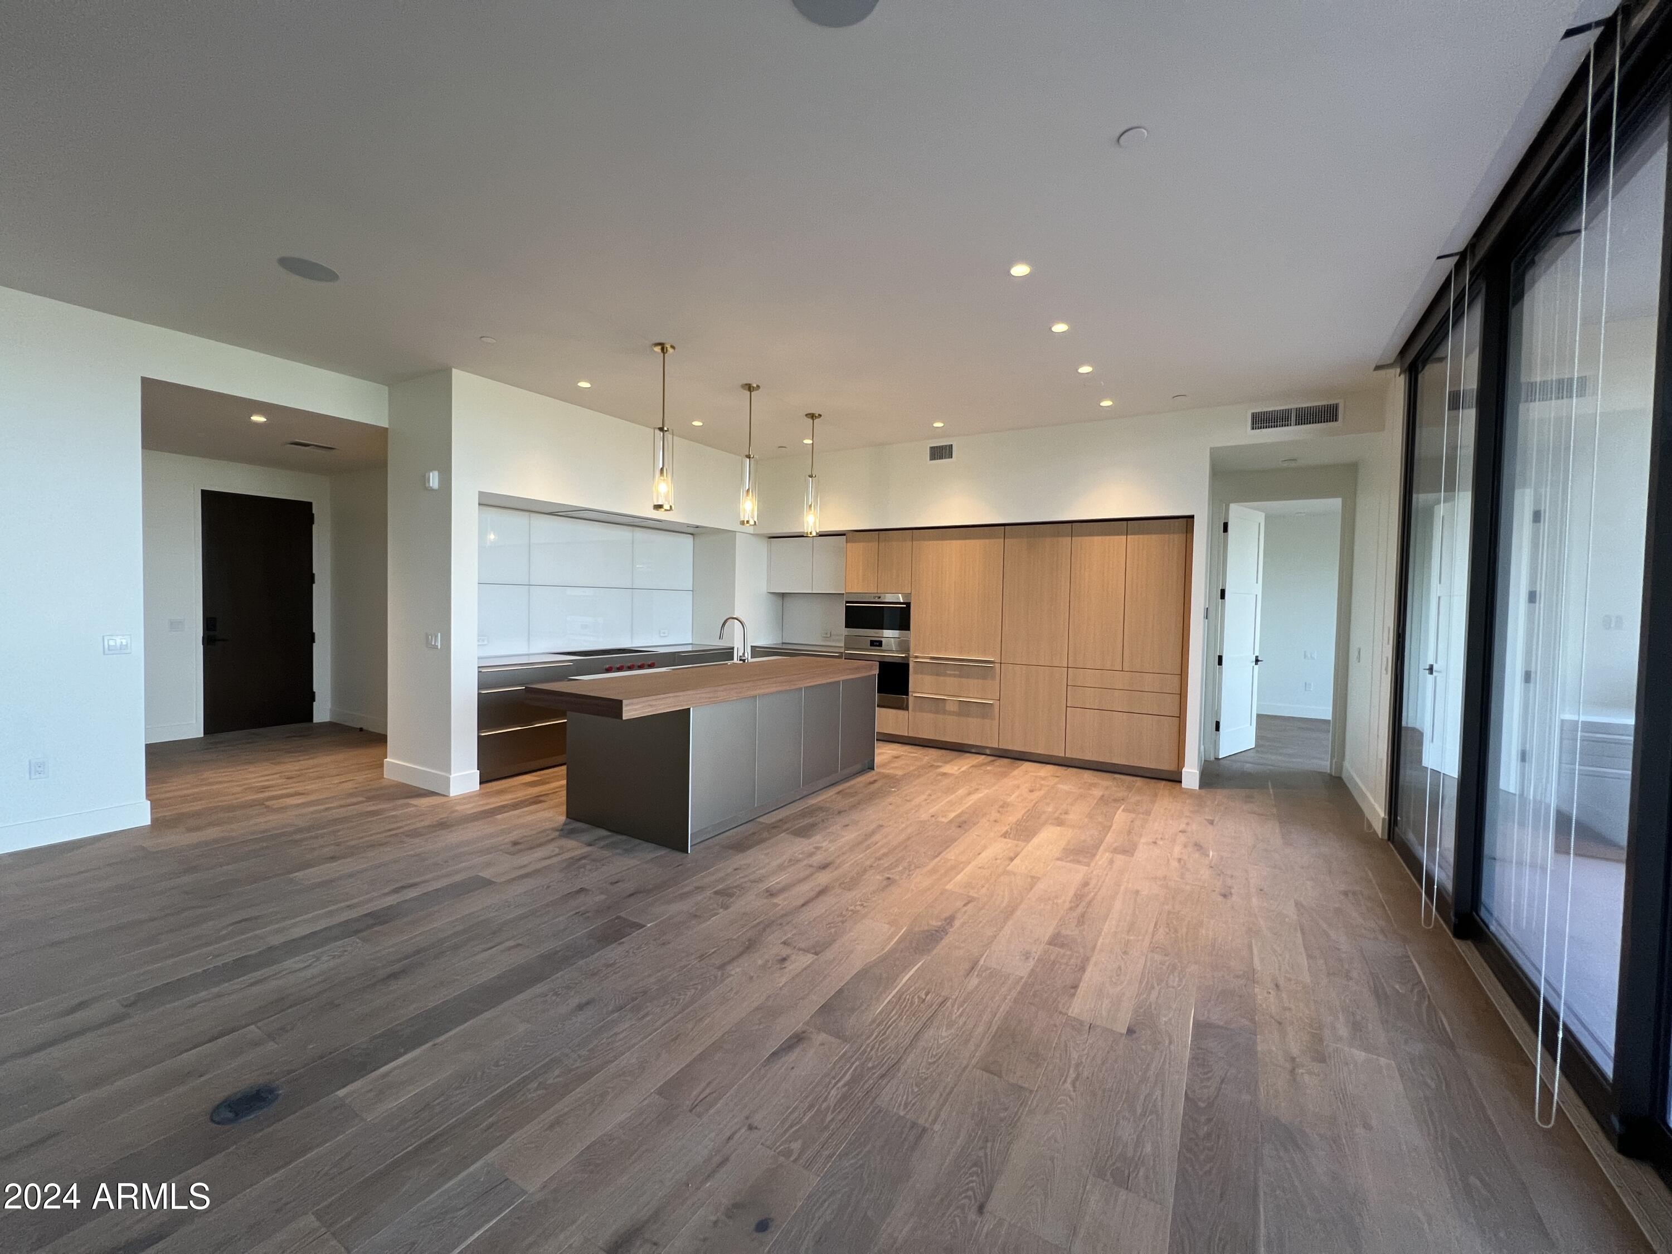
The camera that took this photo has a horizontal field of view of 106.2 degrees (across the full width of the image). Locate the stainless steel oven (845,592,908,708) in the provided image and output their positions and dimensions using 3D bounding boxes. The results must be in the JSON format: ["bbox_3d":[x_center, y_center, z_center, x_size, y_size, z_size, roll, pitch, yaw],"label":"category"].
[{"bbox_3d":[0.551,0.238,6.734,0.756,1.171,0.610,2,2,31],"label":"stainless steel oven"}]

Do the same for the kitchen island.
[{"bbox_3d":[-0.789,0.778,4.538,1.082,0.903,2.729,2,2,32],"label":"kitchen island"}]

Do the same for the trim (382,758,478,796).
[{"bbox_3d":[-3.052,1.112,4.744,0.907,0.144,0.214,2,2,32],"label":"trim"}]

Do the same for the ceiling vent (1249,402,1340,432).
[{"bbox_3d":[3.356,-1.533,4.593,0.555,0.160,0.030,2,2,32],"label":"ceiling vent"}]

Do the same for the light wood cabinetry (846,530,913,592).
[{"bbox_3d":[0.589,-0.668,6.731,0.778,0.623,0.600,2,2,32],"label":"light wood cabinetry"}]

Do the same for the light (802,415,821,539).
[{"bbox_3d":[-0.193,-1.262,5.224,0.138,0.988,0.138,1,2,0],"label":"light"}]

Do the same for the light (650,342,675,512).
[{"bbox_3d":[-1.072,-1.228,3.891,0.138,1.012,0.138,1,2,0],"label":"light"}]

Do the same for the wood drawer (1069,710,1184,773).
[{"bbox_3d":[2.593,0.951,5.684,0.889,0.452,0.520,2,2,29],"label":"wood drawer"}]

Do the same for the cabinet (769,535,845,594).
[{"bbox_3d":[-0.199,-0.707,7.373,1.233,0.636,0.343,2,2,32],"label":"cabinet"}]

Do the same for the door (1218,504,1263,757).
[{"bbox_3d":[4.049,0.048,6.273,0.843,2.411,0.045,0,2,-37],"label":"door"}]

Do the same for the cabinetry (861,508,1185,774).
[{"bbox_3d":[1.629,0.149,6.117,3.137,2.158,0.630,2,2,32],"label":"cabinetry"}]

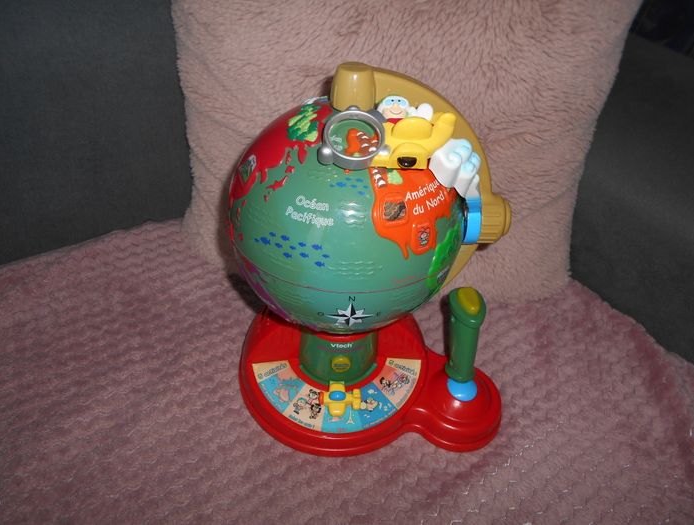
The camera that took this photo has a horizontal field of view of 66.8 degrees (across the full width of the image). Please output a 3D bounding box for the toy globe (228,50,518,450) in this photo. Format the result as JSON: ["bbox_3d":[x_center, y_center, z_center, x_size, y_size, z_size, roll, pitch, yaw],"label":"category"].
[{"bbox_3d":[0.028,-0.011,0.486,0.286,0.341,0.221,-1,42,-4],"label":"toy globe"}]

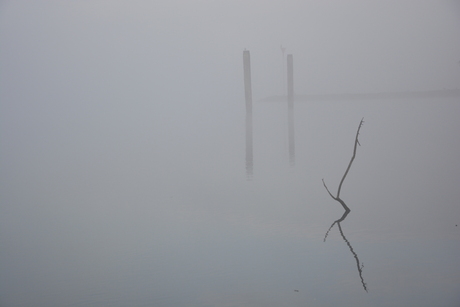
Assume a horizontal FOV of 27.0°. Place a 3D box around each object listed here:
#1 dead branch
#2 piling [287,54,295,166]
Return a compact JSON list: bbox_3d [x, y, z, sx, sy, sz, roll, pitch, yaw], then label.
[{"bbox_3d":[1.362,0.132,11.500,0.500,1.100,0.300,-1,4,0],"label":"dead branch"},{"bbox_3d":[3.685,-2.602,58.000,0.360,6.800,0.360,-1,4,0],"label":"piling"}]

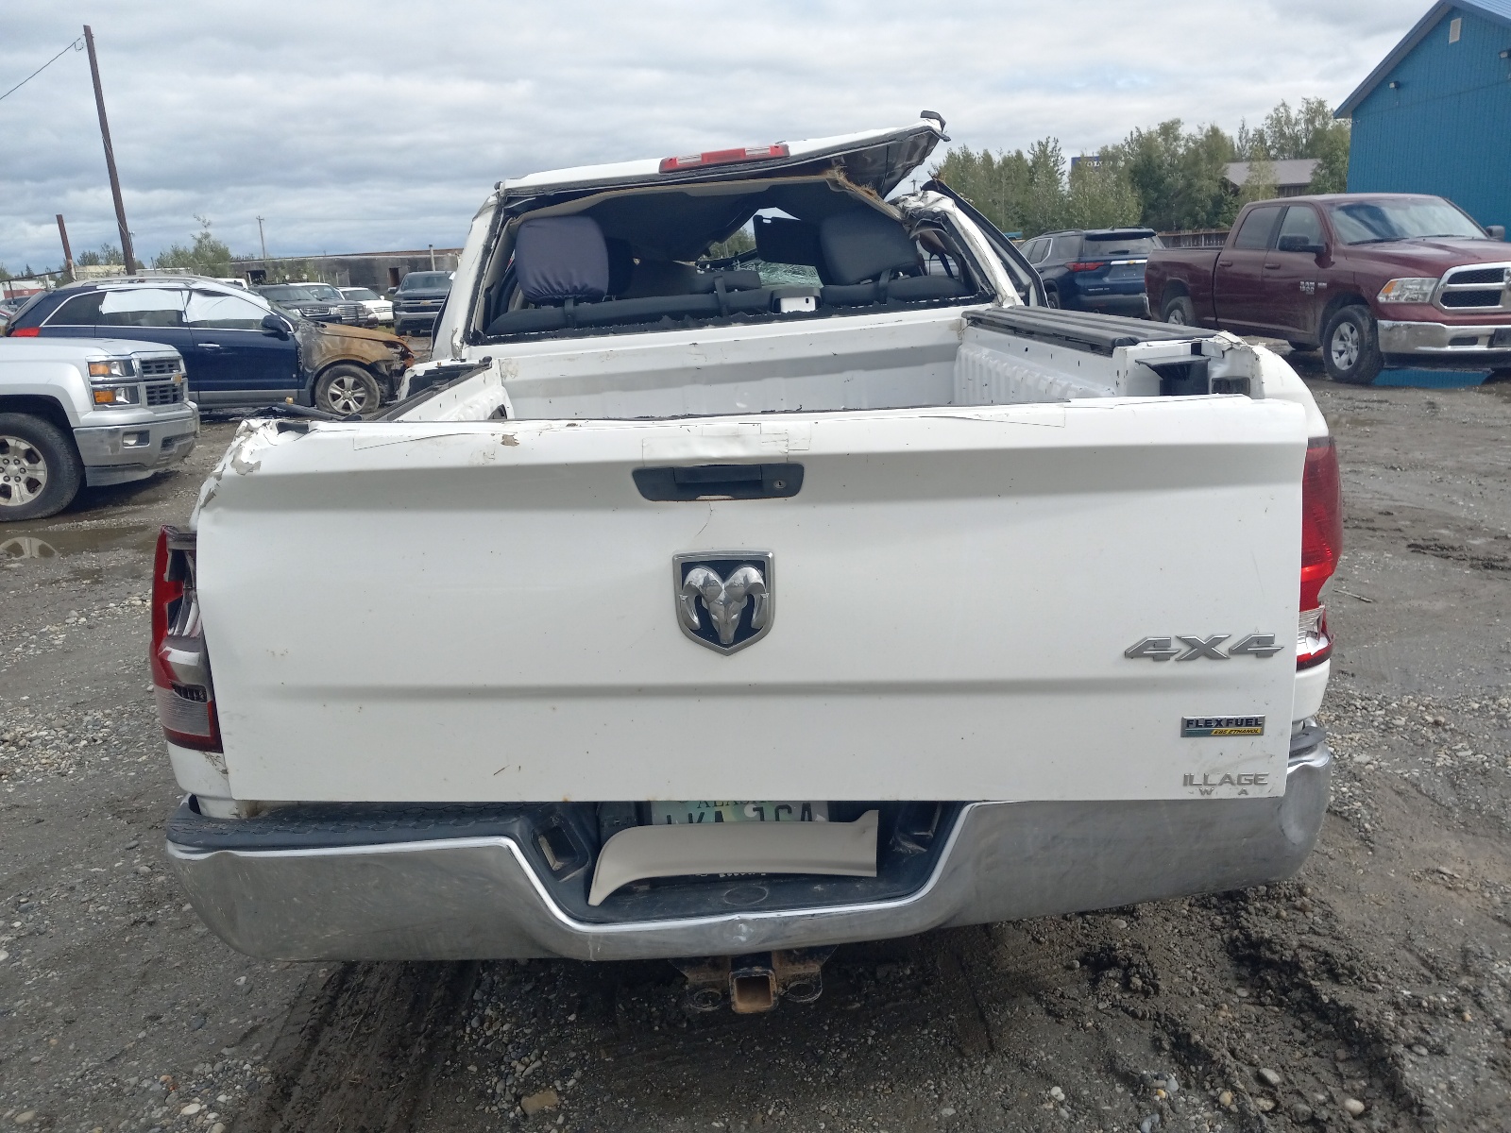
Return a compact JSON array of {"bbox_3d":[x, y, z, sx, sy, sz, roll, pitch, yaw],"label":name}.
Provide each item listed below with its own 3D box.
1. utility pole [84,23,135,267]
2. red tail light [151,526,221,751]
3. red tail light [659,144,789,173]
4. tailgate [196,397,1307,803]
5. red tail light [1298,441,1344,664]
[{"bbox_3d":[-15.661,-9.006,28.950,0.260,7.880,0.260,-10,16,-26],"label":"utility pole"},{"bbox_3d":[-0.916,0.114,1.925,0.150,0.395,0.160,-4,14,-2],"label":"red tail light"},{"bbox_3d":[-0.095,-1.237,3.570,0.385,0.050,0.060,-7,14,-1],"label":"red tail light"},{"bbox_3d":[-0.039,0.061,1.794,1.600,0.588,0.100,-1,13,6],"label":"tailgate"},{"bbox_3d":[0.925,-0.024,1.995,0.150,0.405,0.160,-4,14,-2],"label":"red tail light"}]

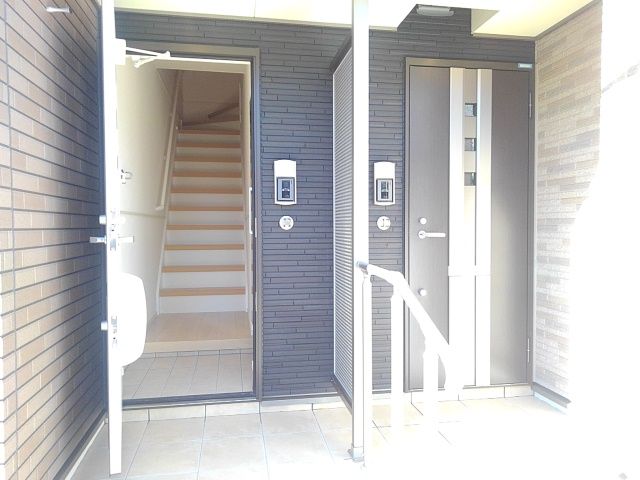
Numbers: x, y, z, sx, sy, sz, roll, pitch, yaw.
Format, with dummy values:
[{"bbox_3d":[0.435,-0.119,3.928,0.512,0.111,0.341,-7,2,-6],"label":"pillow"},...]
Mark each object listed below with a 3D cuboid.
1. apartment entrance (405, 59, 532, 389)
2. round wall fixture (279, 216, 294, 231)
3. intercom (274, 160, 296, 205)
[{"bbox_3d":[0.922,-0.076,2.860,0.845,1.990,0.100,0,1,-10],"label":"apartment entrance"},{"bbox_3d":[-0.186,-0.095,2.630,0.083,0.083,0.030,-1,2,-10],"label":"round wall fixture"},{"bbox_3d":[-0.192,-0.320,2.584,0.125,0.255,0.040,0,1,-10],"label":"intercom"}]

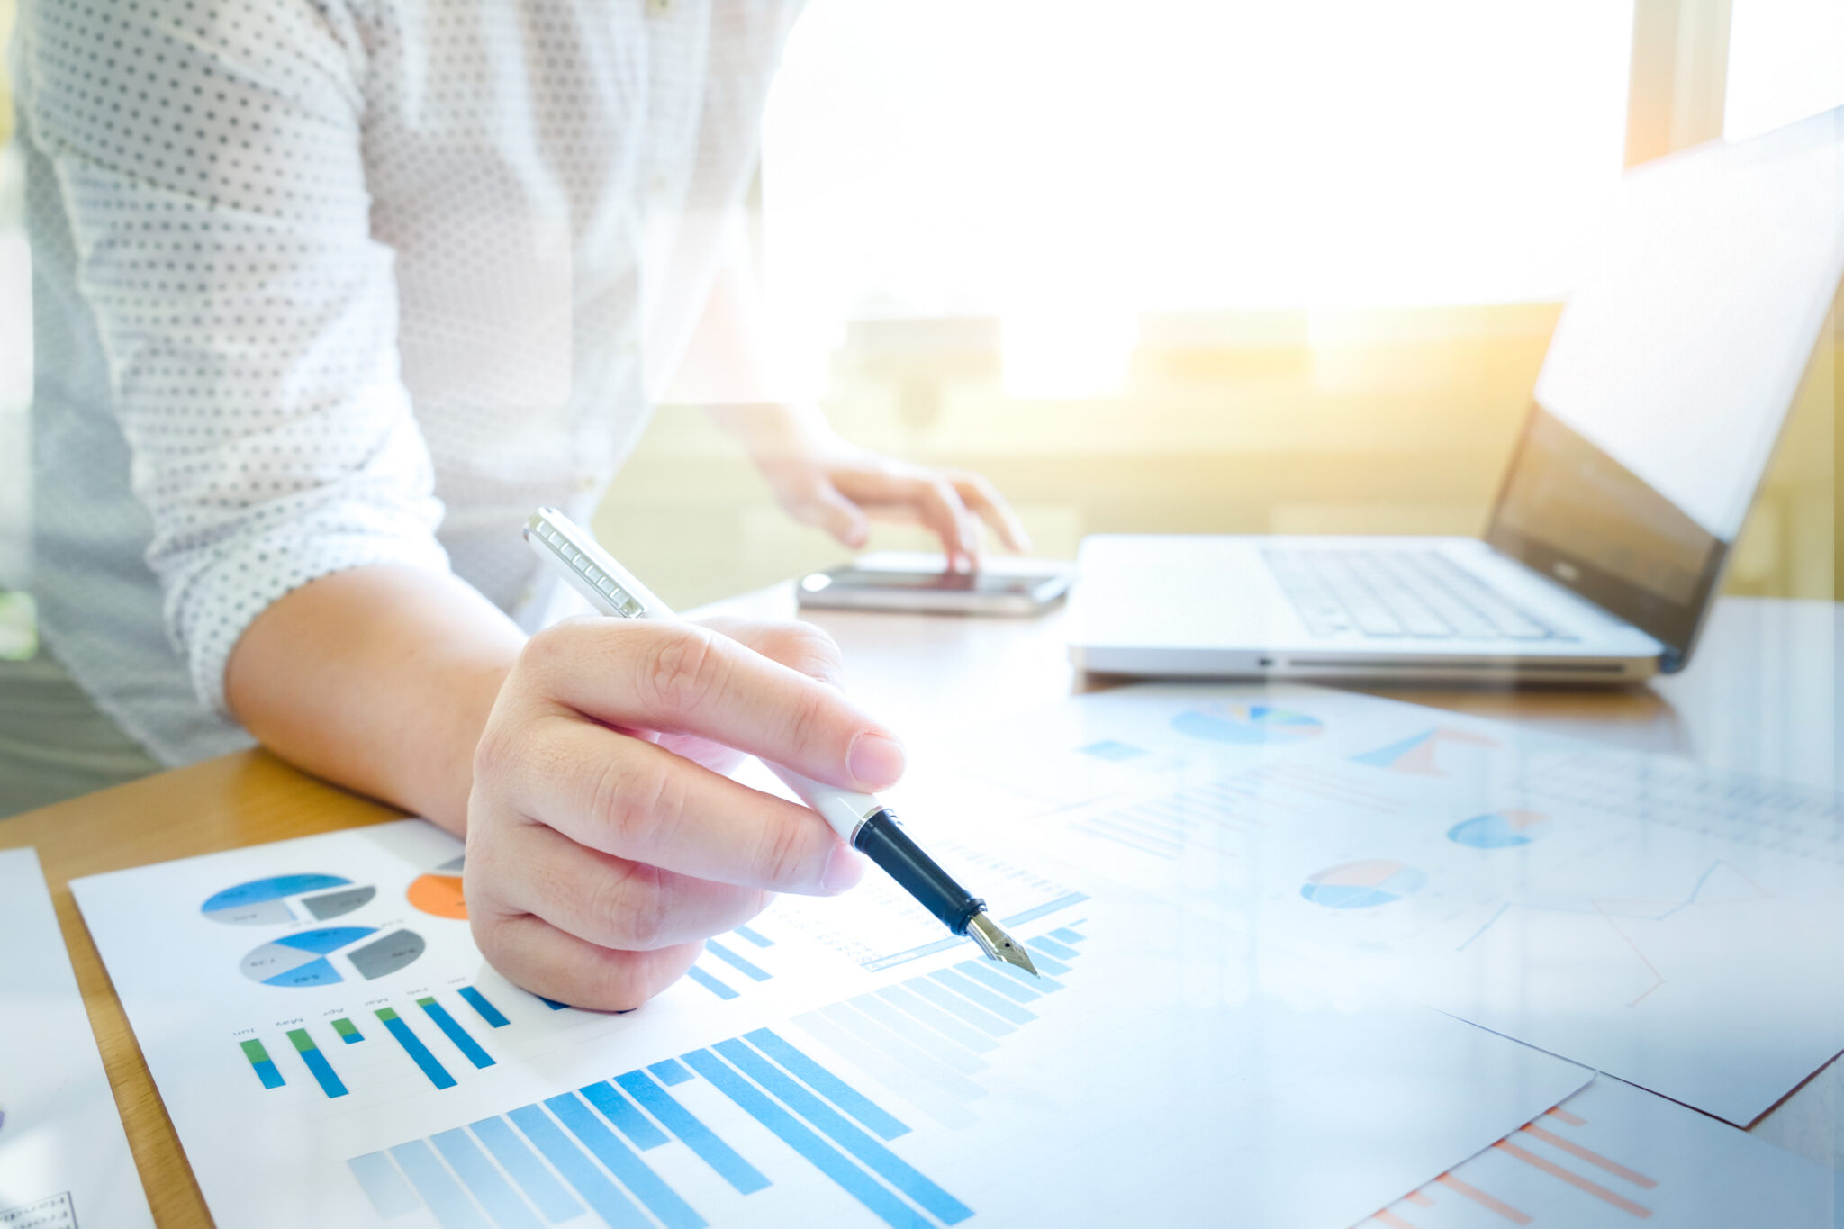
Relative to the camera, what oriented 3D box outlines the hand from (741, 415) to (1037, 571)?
[{"bbox_3d":[-0.021,-0.073,0.830,0.172,0.088,0.095,0,11,0],"label":"hand"}]

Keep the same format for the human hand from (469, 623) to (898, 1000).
[{"bbox_3d":[-0.054,0.037,0.322,0.103,0.082,0.085,4,12,25],"label":"human hand"}]

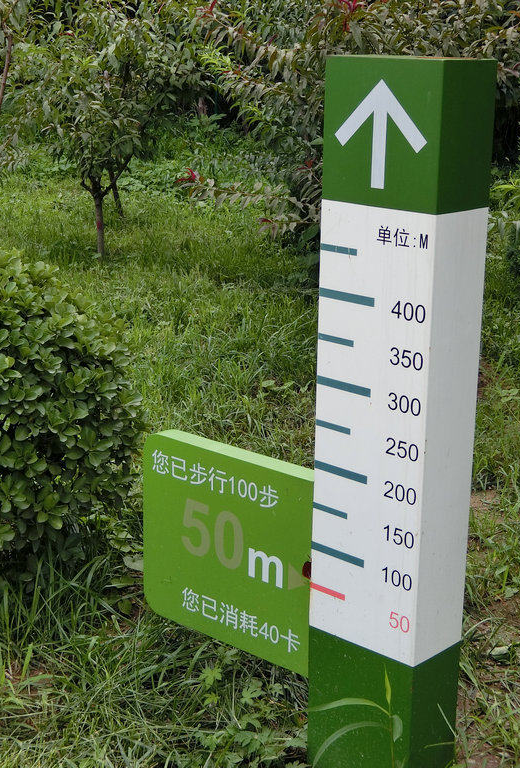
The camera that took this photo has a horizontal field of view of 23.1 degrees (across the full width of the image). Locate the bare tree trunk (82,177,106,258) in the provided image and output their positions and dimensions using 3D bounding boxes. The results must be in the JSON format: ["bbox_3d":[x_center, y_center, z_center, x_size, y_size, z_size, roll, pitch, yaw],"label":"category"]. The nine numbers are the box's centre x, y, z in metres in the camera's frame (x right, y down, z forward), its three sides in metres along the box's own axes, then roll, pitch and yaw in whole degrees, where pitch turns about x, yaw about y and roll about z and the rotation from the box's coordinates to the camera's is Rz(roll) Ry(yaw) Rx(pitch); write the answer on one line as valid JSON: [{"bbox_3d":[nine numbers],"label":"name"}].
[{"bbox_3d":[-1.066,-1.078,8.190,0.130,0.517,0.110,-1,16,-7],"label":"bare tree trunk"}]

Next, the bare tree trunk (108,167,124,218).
[{"bbox_3d":[-1.105,-1.469,9.817,0.085,0.393,0.085,-12,17,-3],"label":"bare tree trunk"}]

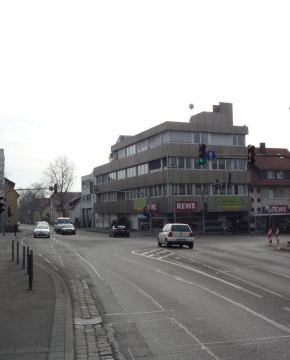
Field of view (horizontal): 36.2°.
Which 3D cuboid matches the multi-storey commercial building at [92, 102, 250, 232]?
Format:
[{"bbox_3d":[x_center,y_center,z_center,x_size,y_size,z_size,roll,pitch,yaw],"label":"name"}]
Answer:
[{"bbox_3d":[2.342,-0.502,71.506,12.300,16.800,30.500,1,-4,-23],"label":"multi-storey commercial building"}]

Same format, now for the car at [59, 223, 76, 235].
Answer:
[{"bbox_3d":[-9.335,6.024,54.000,1.730,1.420,4.300,0,-4,-13],"label":"car"}]

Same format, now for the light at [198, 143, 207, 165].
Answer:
[{"bbox_3d":[3.408,-1.494,26.300,0.400,1.150,0.420,-1,-4,5],"label":"light"}]

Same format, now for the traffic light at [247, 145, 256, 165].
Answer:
[{"bbox_3d":[6.379,-1.505,26.500,0.400,1.150,0.420,-1,-4,6],"label":"traffic light"}]

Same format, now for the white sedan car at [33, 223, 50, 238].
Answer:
[{"bbox_3d":[-10.735,5.258,46.200,1.730,1.500,4.200,0,-4,-11],"label":"white sedan car"}]

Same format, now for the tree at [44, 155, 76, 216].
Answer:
[{"bbox_3d":[-16.858,1.587,88.000,6.300,14.300,6.300,-1,-4,0],"label":"tree"}]

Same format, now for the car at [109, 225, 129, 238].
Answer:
[{"bbox_3d":[-2.718,5.490,47.300,1.700,1.400,4.200,0,-4,-10],"label":"car"}]

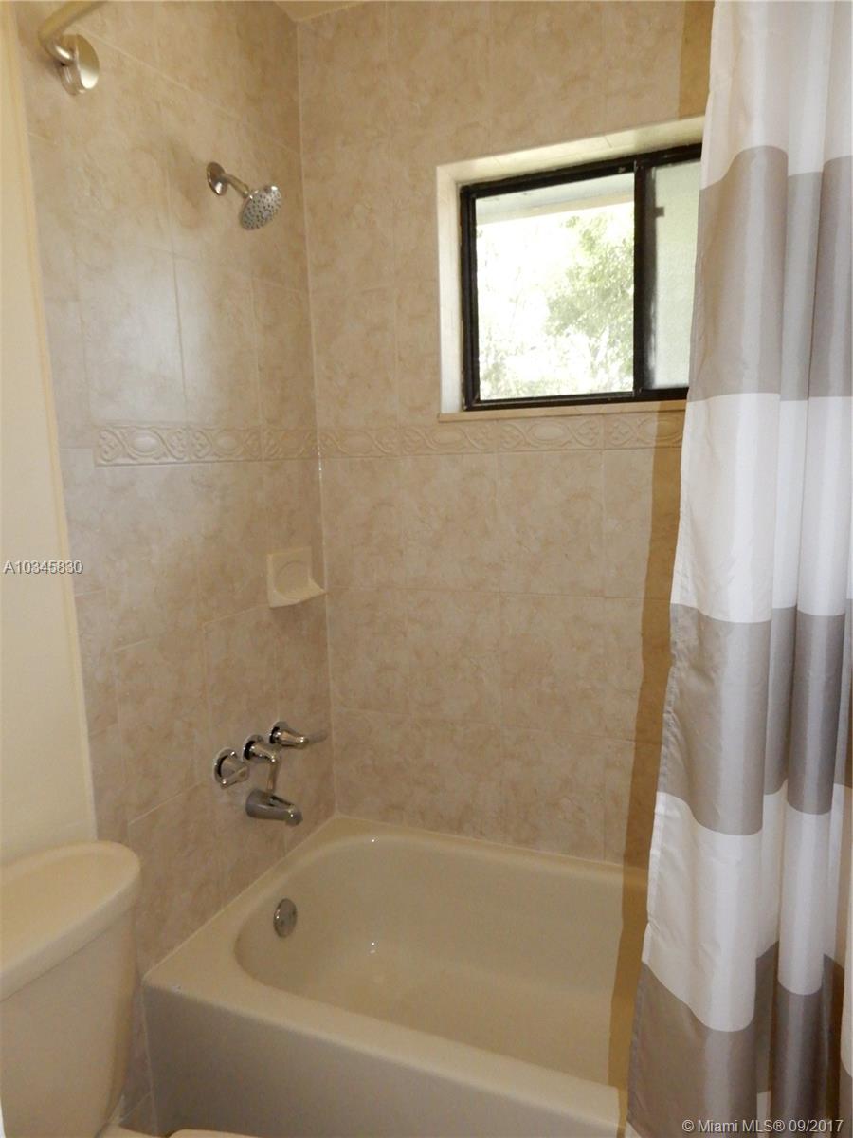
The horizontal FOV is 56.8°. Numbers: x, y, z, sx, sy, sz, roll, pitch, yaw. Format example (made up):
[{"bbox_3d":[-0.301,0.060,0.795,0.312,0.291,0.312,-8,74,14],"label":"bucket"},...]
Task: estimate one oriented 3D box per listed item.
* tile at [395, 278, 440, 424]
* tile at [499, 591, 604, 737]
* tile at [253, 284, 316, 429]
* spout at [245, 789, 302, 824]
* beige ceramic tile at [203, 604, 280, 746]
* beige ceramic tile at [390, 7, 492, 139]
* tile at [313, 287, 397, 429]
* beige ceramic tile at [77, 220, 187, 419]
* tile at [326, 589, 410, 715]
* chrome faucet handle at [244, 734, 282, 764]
[{"bbox_3d":[-0.015,-0.528,1.944,0.113,0.339,0.012,2,9,24],"label":"tile"},{"bbox_3d":[0.305,0.232,1.921,0.252,0.341,0.011,2,9,24],"label":"tile"},{"bbox_3d":[-0.352,-0.518,1.953,0.012,0.339,0.249,2,9,24],"label":"tile"},{"bbox_3d":[-0.354,0.558,1.842,0.138,0.070,0.055,2,9,24],"label":"spout"},{"bbox_3d":[-0.426,0.268,1.826,0.010,0.338,0.244,2,9,25],"label":"beige ceramic tile"},{"bbox_3d":[0.025,-1.184,1.823,0.251,0.304,0.012,2,9,24],"label":"beige ceramic tile"},{"bbox_3d":[-0.180,-0.533,2.018,0.245,0.339,0.012,2,9,24],"label":"tile"},{"bbox_3d":[-0.554,-0.443,1.495,0.010,0.338,0.245,2,9,25],"label":"beige ceramic tile"},{"bbox_3d":[-0.156,0.217,2.128,0.243,0.341,0.011,2,9,24],"label":"tile"},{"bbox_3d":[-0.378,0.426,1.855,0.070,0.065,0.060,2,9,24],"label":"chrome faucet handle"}]

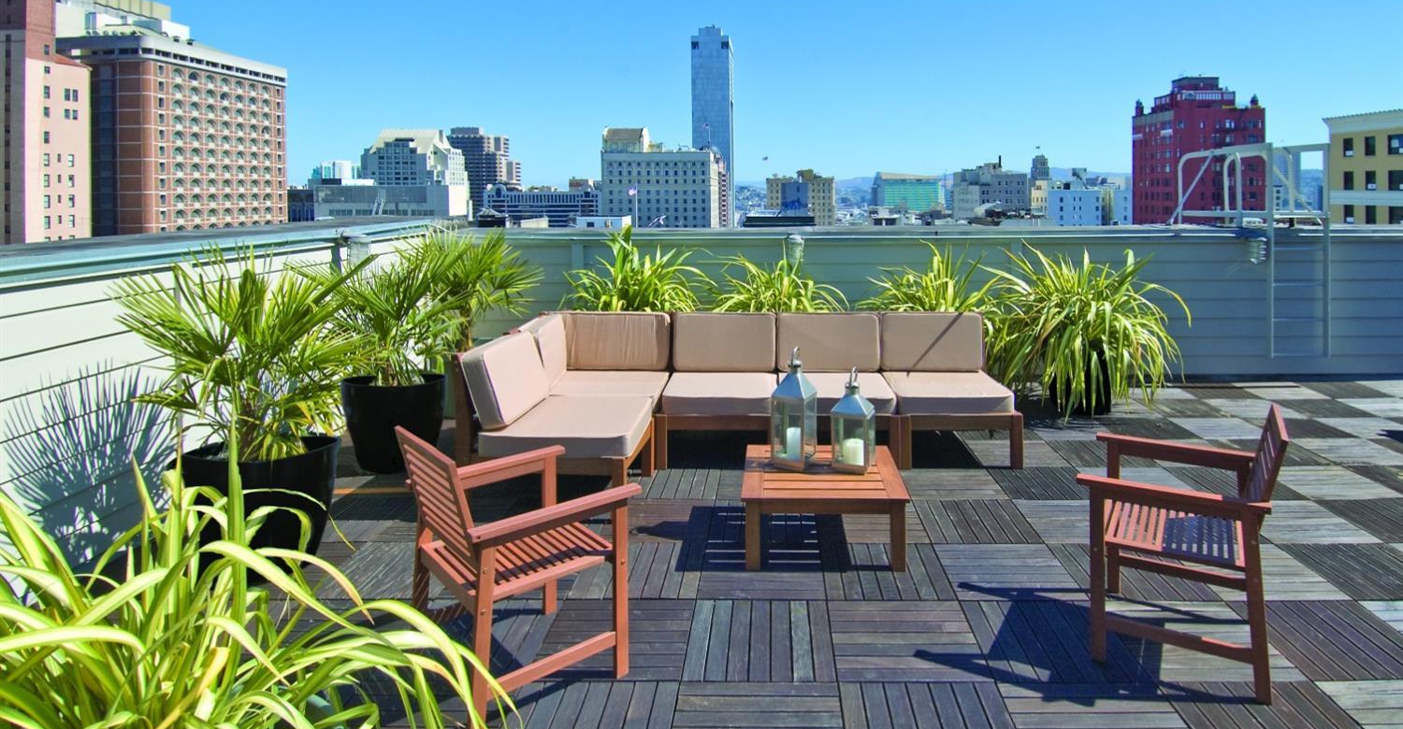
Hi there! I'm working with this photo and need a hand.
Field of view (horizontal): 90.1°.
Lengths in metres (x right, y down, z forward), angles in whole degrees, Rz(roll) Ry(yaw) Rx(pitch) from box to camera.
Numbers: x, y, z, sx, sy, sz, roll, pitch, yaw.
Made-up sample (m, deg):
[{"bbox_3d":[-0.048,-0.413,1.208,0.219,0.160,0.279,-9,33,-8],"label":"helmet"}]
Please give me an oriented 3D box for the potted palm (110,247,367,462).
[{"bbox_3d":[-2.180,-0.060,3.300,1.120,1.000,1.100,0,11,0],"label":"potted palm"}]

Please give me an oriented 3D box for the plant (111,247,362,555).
[{"bbox_3d":[-2.220,0.140,3.350,1.120,1.360,1.100,0,11,0],"label":"plant"}]

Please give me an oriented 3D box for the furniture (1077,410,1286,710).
[{"bbox_3d":[1.693,0.594,2.430,0.580,0.860,0.590,8,15,30],"label":"furniture"}]

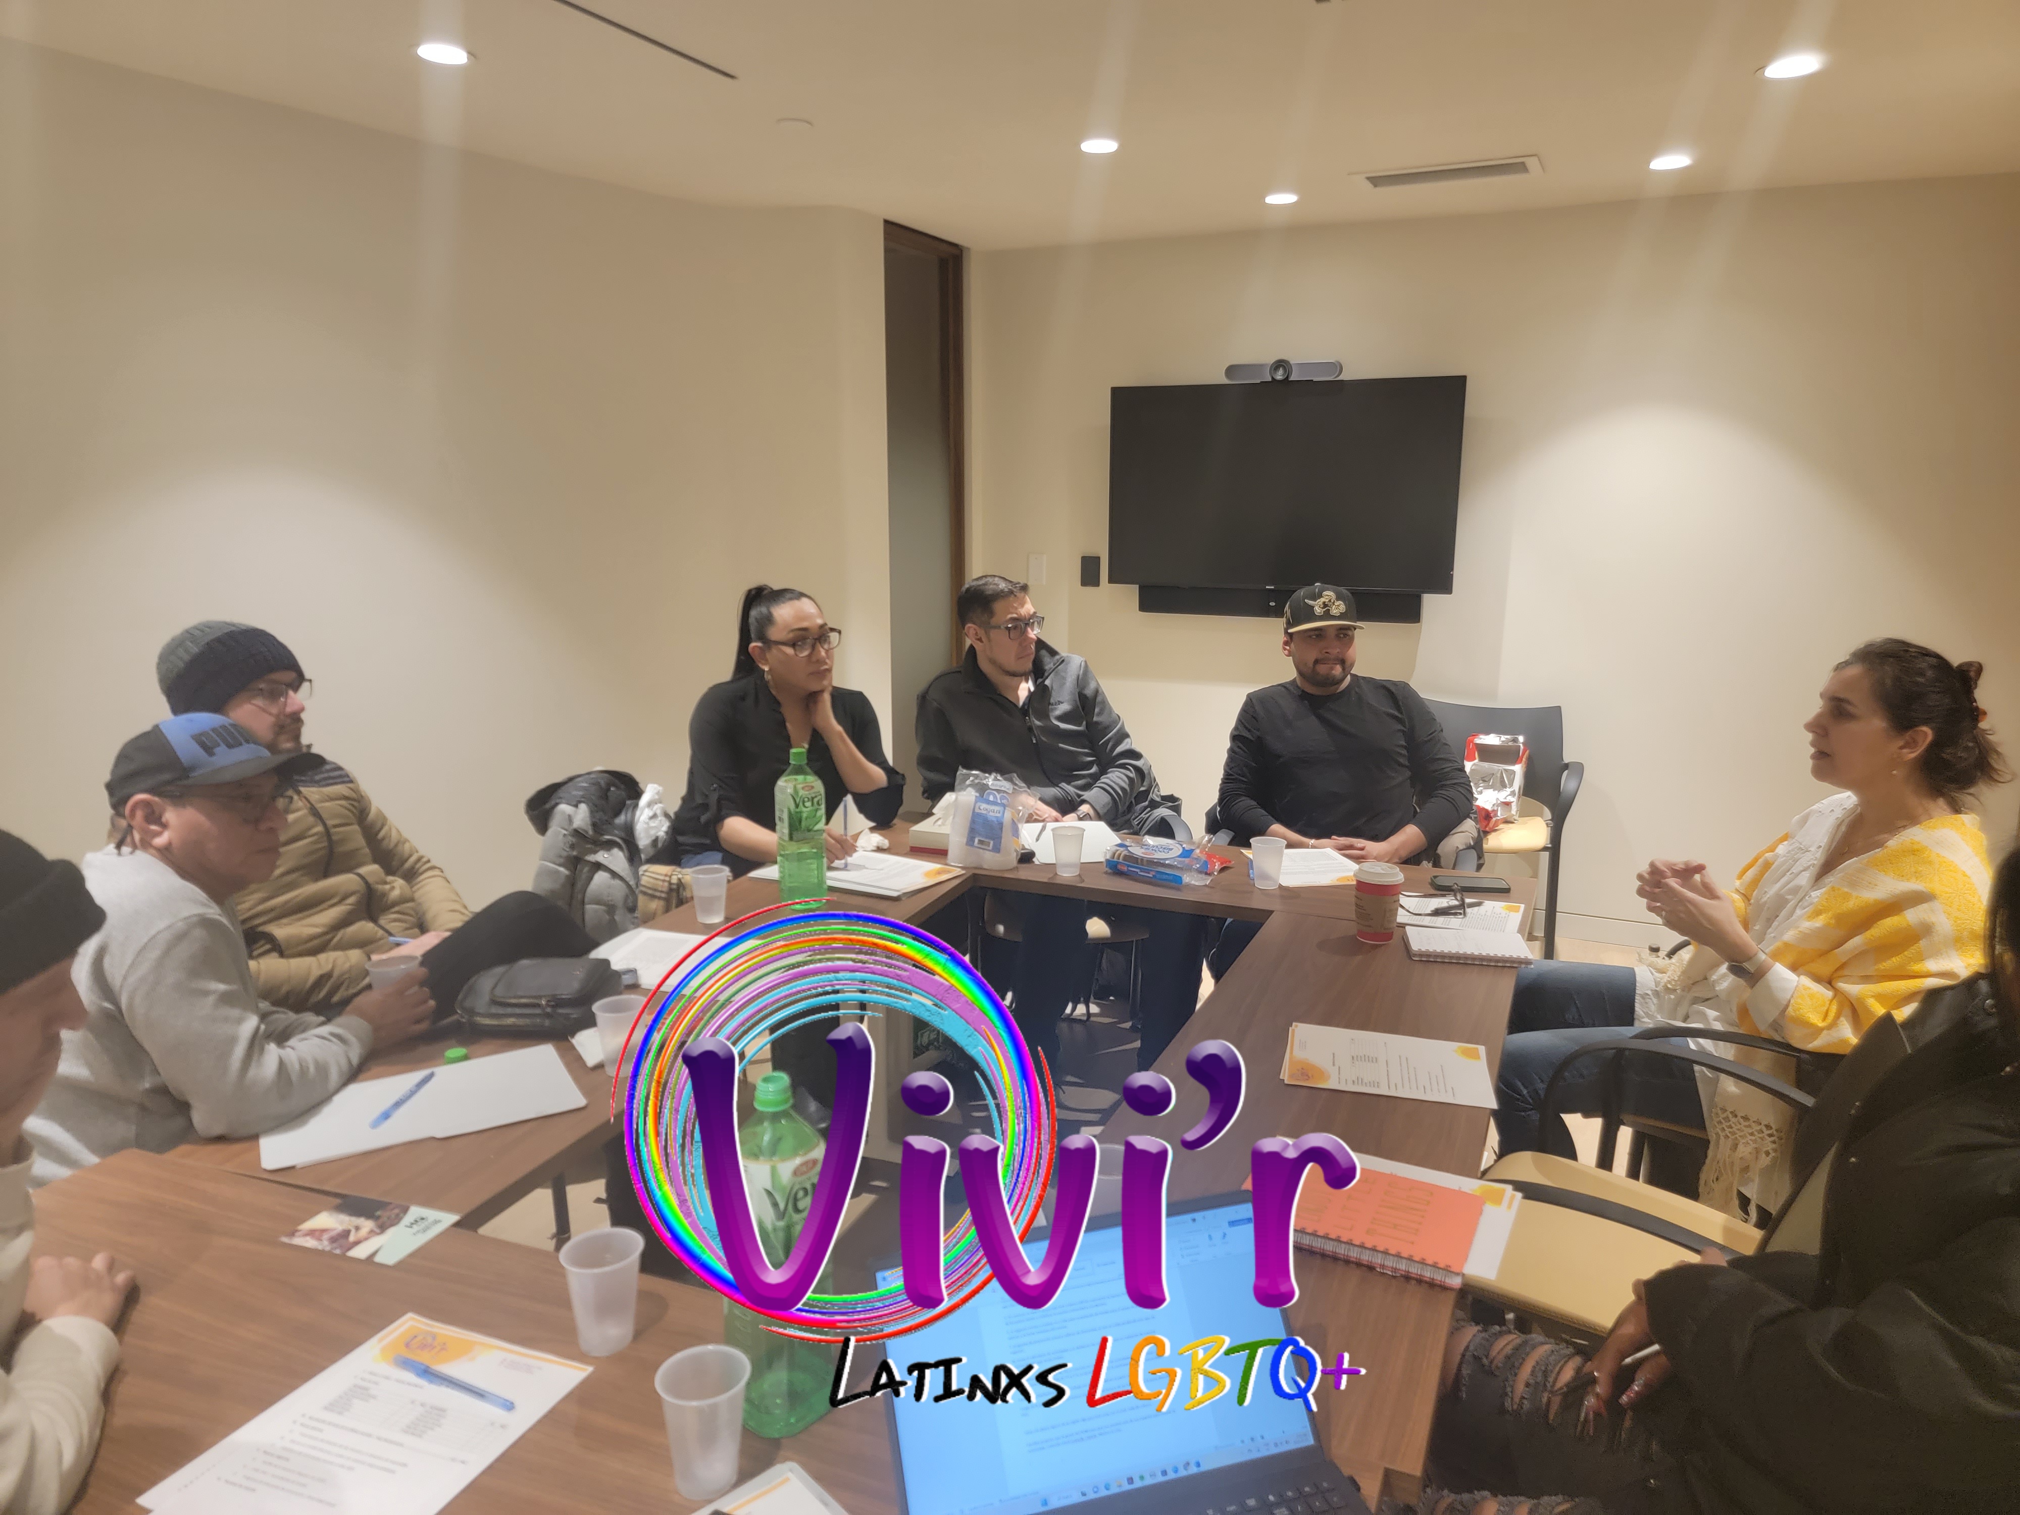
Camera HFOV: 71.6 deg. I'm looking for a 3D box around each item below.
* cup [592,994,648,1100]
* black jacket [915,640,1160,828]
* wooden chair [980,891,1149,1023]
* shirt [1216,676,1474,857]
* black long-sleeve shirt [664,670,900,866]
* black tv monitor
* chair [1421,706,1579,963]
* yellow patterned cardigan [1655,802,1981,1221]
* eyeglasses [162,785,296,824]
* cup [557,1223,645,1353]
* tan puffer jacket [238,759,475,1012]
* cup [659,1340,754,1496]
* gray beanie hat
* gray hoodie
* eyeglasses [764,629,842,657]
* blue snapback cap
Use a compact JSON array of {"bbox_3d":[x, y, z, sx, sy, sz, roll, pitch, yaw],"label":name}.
[{"bbox_3d":[-0.541,0.391,1.942,0.074,0.096,0.074,0,11,0],"label":"cup"},{"bbox_3d":[0.070,0.054,3.500,0.600,0.640,0.480,-2,11,-13],"label":"black jacket"},{"bbox_3d":[0.137,0.420,3.727,0.600,0.840,0.570,-1,11,-4],"label":"wooden chair"},{"bbox_3d":[0.784,0.117,3.337,0.600,0.580,0.500,2,11,8],"label":"shirt"},{"bbox_3d":[-0.520,0.035,3.240,0.480,0.490,0.360,-7,13,-34],"label":"black long-sleeve shirt"},{"bbox_3d":[0.943,-0.950,4.919,1.235,0.712,0.066,5,12,24],"label":"black tv monitor"},{"bbox_3d":[1.534,0.261,4.598,0.600,0.840,0.570,5,11,22],"label":"chair"},{"bbox_3d":[1.280,0.383,2.200,0.430,0.570,0.490,3,11,16],"label":"yellow patterned cardigan"},{"bbox_3d":[-1.014,0.061,1.780,0.145,0.045,0.142,1,3,3],"label":"eyeglasses"},{"bbox_3d":[-0.377,0.501,1.304,0.075,0.093,0.075,0,11,0],"label":"cup"},{"bbox_3d":[-1.197,0.291,2.424,0.470,0.610,0.560,4,11,20],"label":"tan puffer jacket"},{"bbox_3d":[-0.244,0.535,1.117,0.073,0.095,0.073,0,11,0],"label":"cup"},{"bbox_3d":[-1.393,-0.153,2.500,0.240,0.195,0.200,-13,8,12],"label":"gray beanie hat"},{"bbox_3d":[-1.080,0.405,1.870,0.430,0.570,0.480,-6,12,-30],"label":"gray hoodie"},{"bbox_3d":[-0.478,-0.265,3.140,0.142,0.045,0.140,9,26,41],"label":"eyeglasses"},{"bbox_3d":[-1.039,0.007,1.823,0.260,0.127,0.170,-9,12,-6],"label":"blue snapback cap"}]

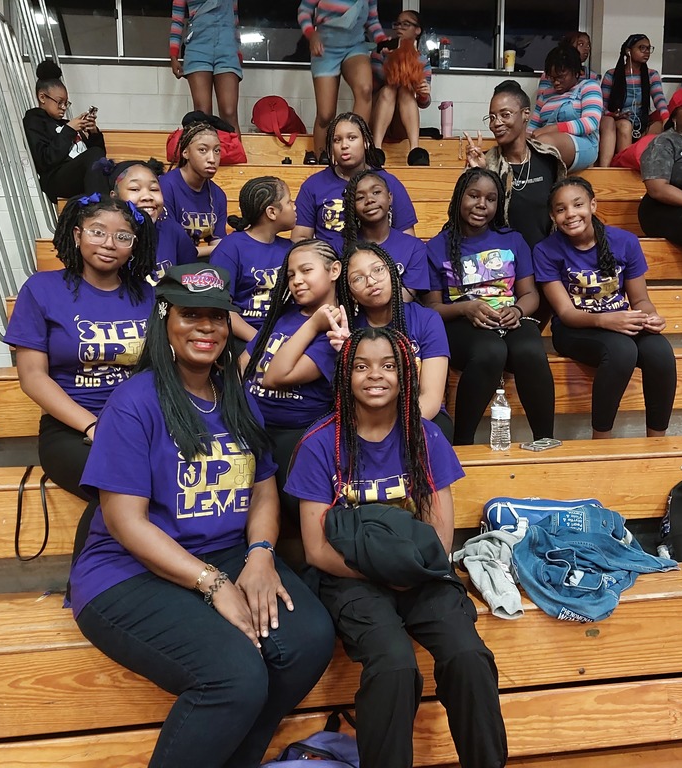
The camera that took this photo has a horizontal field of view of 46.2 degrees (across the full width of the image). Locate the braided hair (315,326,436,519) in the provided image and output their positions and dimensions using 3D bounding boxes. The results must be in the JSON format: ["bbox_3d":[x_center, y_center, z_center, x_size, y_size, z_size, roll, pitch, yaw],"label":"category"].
[{"bbox_3d":[0.095,0.086,1.820,0.240,0.430,0.250,-1,7,1],"label":"braided hair"}]

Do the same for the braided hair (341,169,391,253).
[{"bbox_3d":[0.096,-0.638,2.990,0.200,0.360,0.220,-1,9,-3],"label":"braided hair"}]

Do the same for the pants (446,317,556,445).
[{"bbox_3d":[0.589,-0.017,2.950,0.370,0.480,0.450,-2,8,-6],"label":"pants"}]

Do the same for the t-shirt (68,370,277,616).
[{"bbox_3d":[-0.388,0.255,1.860,0.450,0.530,0.310,1,16,-27],"label":"t-shirt"}]

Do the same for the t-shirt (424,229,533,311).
[{"bbox_3d":[0.515,-0.422,2.970,0.400,0.350,0.250,-1,8,-4],"label":"t-shirt"}]

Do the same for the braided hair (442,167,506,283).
[{"bbox_3d":[0.490,-0.578,2.930,0.240,0.420,0.230,0,8,2],"label":"braided hair"}]

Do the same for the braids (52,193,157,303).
[{"bbox_3d":[-0.637,-0.367,2.150,0.280,0.290,0.240,-3,7,-21],"label":"braids"}]

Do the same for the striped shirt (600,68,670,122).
[{"bbox_3d":[2.050,-2.009,5.580,0.470,0.420,0.280,0,7,10],"label":"striped shirt"}]

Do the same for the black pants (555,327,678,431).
[{"bbox_3d":[0.985,-0.045,2.920,0.310,0.430,0.460,-2,7,-12],"label":"black pants"}]

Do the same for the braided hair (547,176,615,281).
[{"bbox_3d":[0.885,-0.576,2.940,0.240,0.360,0.230,-6,9,13],"label":"braided hair"}]

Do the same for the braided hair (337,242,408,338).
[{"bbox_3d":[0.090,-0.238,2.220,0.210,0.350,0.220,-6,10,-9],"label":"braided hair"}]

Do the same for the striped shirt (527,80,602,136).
[{"bbox_3d":[1.505,-1.839,5.330,0.420,0.420,0.320,8,12,43],"label":"striped shirt"}]

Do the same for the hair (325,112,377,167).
[{"bbox_3d":[0.043,-0.983,3.230,0.210,0.235,0.210,0,7,8],"label":"hair"}]

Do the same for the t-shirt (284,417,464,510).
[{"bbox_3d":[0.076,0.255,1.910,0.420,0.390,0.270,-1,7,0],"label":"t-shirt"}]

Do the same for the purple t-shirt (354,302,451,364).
[{"bbox_3d":[0.124,-0.045,2.500,0.400,0.440,0.250,-1,9,-5],"label":"purple t-shirt"}]

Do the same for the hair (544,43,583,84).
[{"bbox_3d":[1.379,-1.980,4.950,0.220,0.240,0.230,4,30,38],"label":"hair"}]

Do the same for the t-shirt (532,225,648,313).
[{"bbox_3d":[0.940,-0.425,3.020,0.420,0.360,0.250,-1,8,-4],"label":"t-shirt"}]

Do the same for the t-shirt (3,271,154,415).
[{"bbox_3d":[-0.698,-0.115,2.270,0.470,0.450,0.280,-2,8,-26],"label":"t-shirt"}]

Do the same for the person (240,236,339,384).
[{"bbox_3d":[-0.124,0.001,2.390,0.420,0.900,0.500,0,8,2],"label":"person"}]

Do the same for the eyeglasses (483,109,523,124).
[{"bbox_3d":[0.672,-1.085,3.240,0.140,0.048,0.140,-3,9,41],"label":"eyeglasses"}]

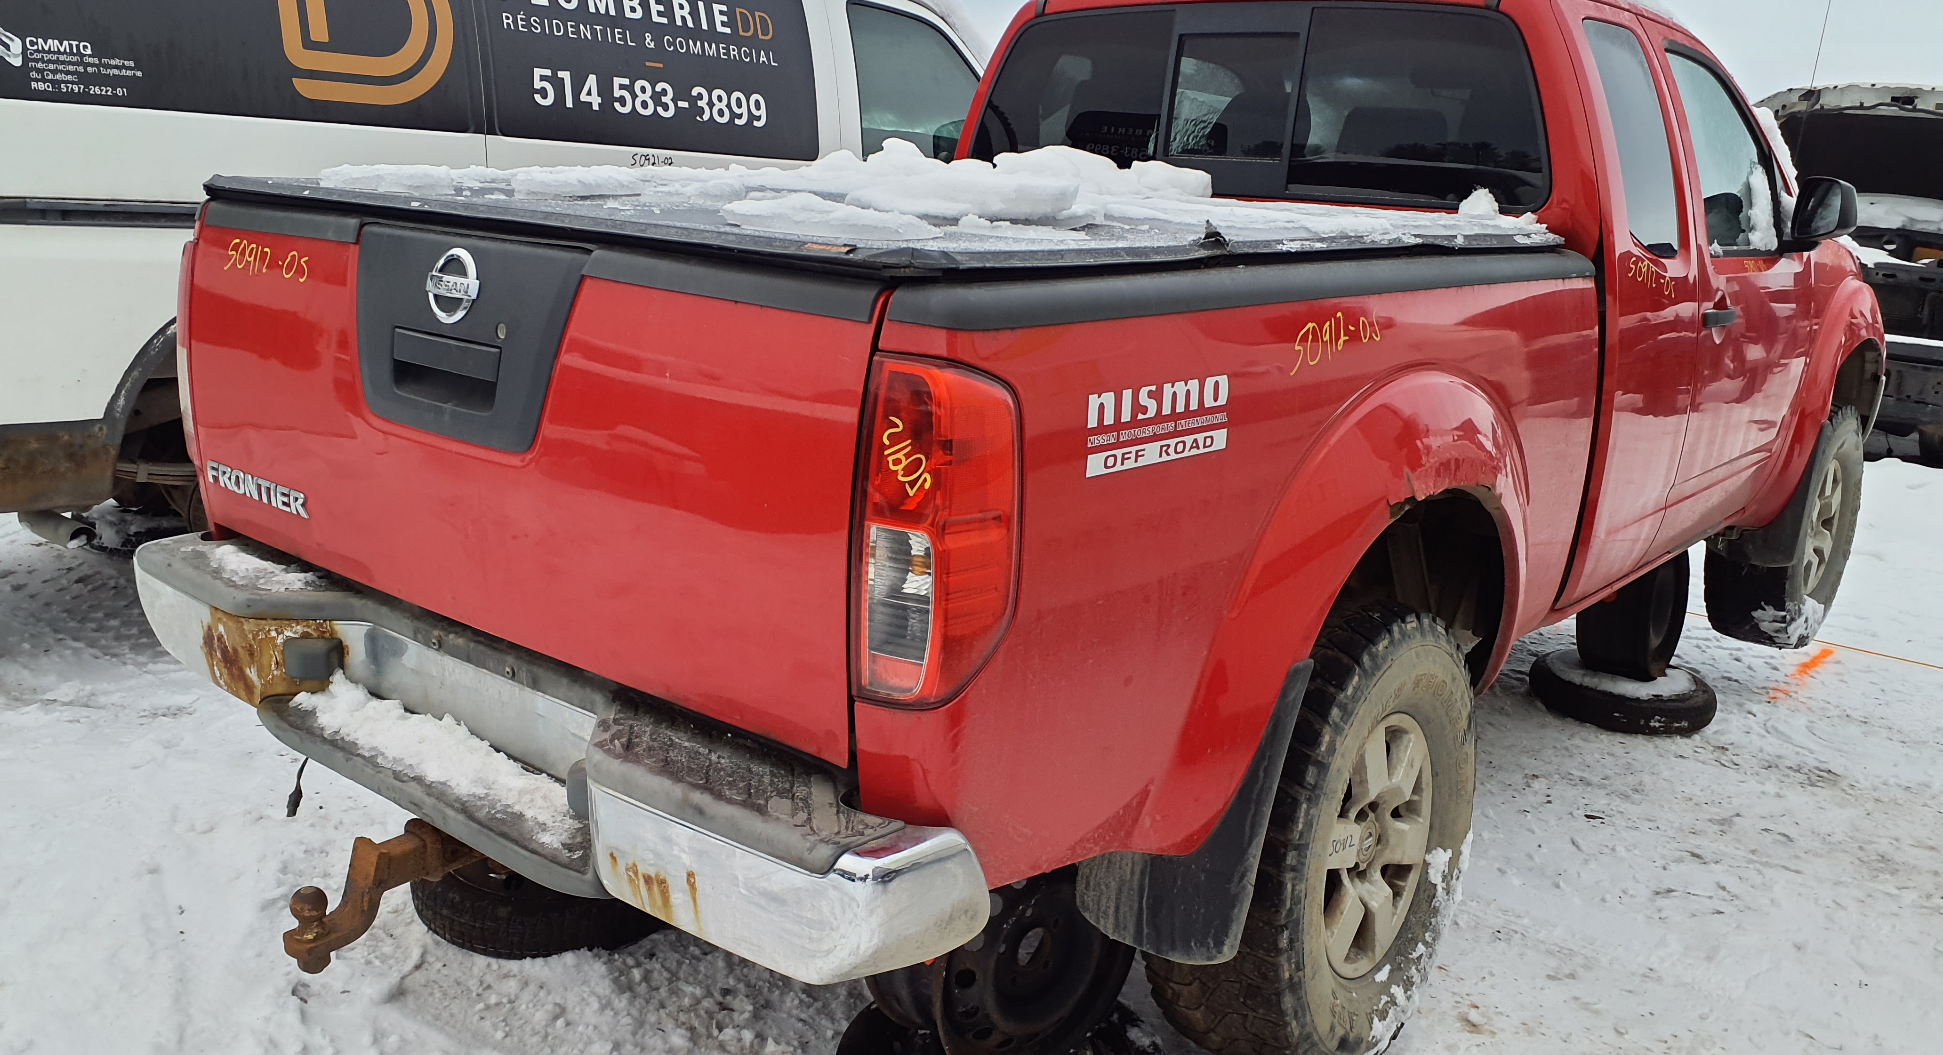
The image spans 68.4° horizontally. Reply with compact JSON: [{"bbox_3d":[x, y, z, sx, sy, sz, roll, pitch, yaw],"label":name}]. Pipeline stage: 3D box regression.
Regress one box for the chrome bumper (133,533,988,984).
[{"bbox_3d":[-0.697,0.266,2.007,1.770,0.250,0.240,14,18,38],"label":"chrome bumper"}]

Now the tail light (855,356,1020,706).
[{"bbox_3d":[-0.037,0.008,1.425,0.155,0.374,0.135,14,18,38],"label":"tail light"}]

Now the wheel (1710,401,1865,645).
[{"bbox_3d":[2.751,-0.021,4.814,0.265,0.790,0.790,13,17,42],"label":"wheel"}]

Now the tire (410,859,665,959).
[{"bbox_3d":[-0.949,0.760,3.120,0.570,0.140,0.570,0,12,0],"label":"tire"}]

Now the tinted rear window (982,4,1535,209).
[{"bbox_3d":[0.586,-0.963,3.234,1.440,0.420,0.060,14,12,38],"label":"tinted rear window"}]

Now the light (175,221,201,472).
[{"bbox_3d":[-1.281,-0.301,2.419,0.155,0.374,0.135,14,18,38],"label":"light"}]

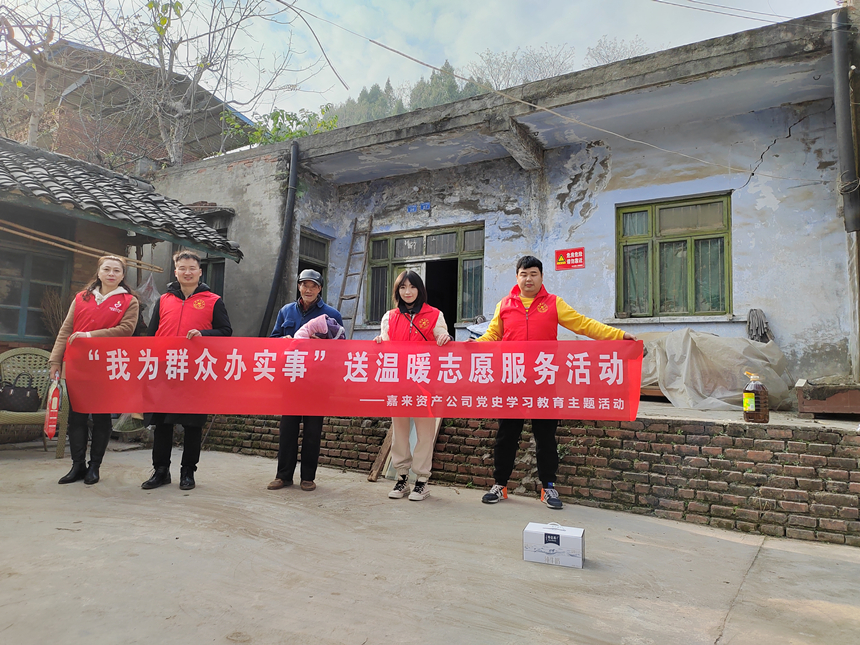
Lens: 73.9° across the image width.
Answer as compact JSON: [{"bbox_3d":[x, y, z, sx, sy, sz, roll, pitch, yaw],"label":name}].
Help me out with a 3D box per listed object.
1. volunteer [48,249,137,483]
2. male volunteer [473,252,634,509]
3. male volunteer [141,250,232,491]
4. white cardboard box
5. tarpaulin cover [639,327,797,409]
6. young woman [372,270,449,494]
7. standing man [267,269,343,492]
[{"bbox_3d":[-2.460,0.325,4.270,0.640,1.690,0.450,2,-5,-15],"label":"volunteer"},{"bbox_3d":[0.880,0.390,4.070,1.150,1.780,0.480,1,-5,8],"label":"male volunteer"},{"bbox_3d":[-1.820,0.335,4.270,0.650,1.770,0.480,2,-5,-9],"label":"male volunteer"},{"bbox_3d":[0.615,1.095,2.810,0.277,0.145,0.150,-1,-5,20],"label":"white cardboard box"},{"bbox_3d":[2.500,0.430,5.050,1.280,0.720,0.650,-1,-5,28],"label":"tarpaulin cover"},{"bbox_3d":[-0.125,0.445,4.180,0.570,1.660,0.430,1,-5,0],"label":"young woman"},{"bbox_3d":[-0.950,0.415,4.320,0.580,1.680,0.460,1,-5,-3],"label":"standing man"}]

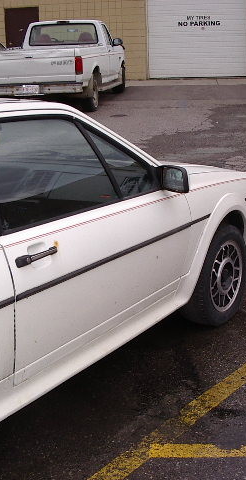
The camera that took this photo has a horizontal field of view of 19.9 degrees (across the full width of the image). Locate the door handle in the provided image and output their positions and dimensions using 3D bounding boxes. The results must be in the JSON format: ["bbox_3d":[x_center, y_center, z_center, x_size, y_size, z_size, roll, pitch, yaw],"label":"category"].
[{"bbox_3d":[-0.281,0.052,2.312,0.040,0.040,0.200,6,15,30],"label":"door handle"}]

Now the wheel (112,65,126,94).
[{"bbox_3d":[-0.118,-3.797,16.819,0.250,0.740,0.740,1,17,9],"label":"wheel"}]

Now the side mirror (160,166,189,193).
[{"bbox_3d":[0.233,-0.271,3.170,0.150,0.115,0.085,6,15,30],"label":"side mirror"}]

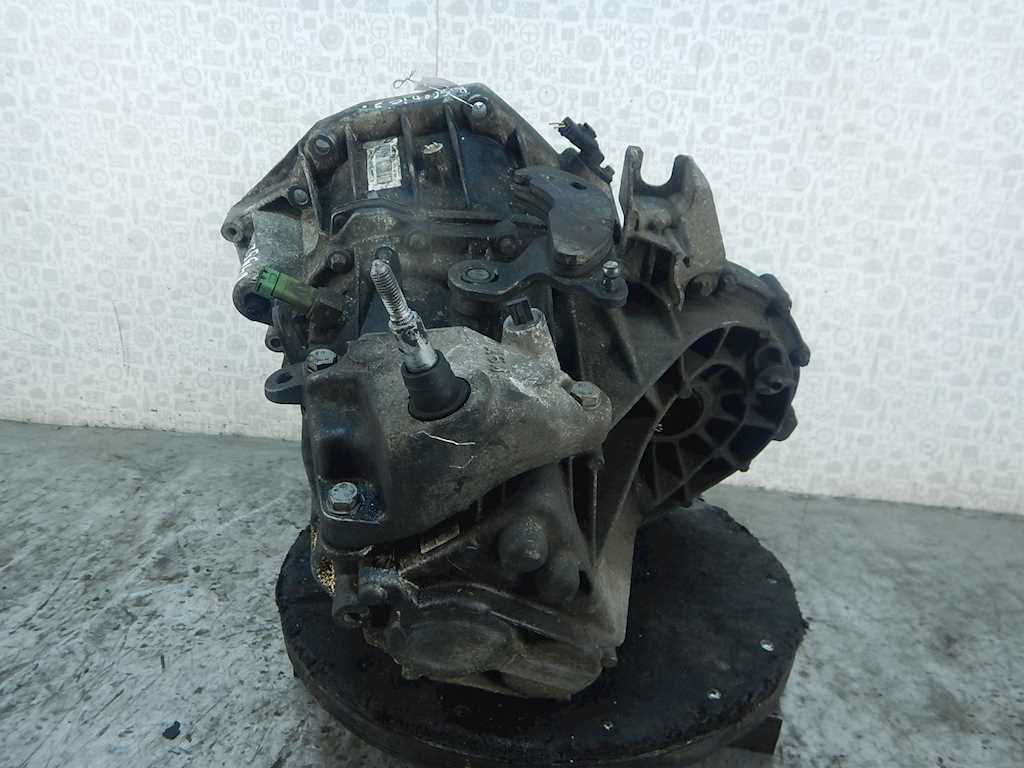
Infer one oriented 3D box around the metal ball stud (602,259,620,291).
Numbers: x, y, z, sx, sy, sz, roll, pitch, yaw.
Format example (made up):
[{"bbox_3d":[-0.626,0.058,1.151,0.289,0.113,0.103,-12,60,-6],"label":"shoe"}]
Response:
[{"bbox_3d":[0.081,-0.088,0.575,0.013,0.026,0.013,-1,38,1],"label":"metal ball stud"}]

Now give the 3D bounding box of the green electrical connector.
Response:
[{"bbox_3d":[-0.180,-0.076,0.567,0.044,0.020,0.020,16,38,-9],"label":"green electrical connector"}]

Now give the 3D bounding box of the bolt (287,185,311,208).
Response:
[{"bbox_3d":[-0.184,-0.162,0.615,0.018,0.018,0.012,-8,40,-7],"label":"bolt"}]

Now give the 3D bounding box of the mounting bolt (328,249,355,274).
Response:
[{"bbox_3d":[-0.139,-0.100,0.580,0.018,0.018,0.012,-8,40,-7],"label":"mounting bolt"}]

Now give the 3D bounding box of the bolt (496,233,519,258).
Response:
[{"bbox_3d":[-0.004,-0.117,0.600,0.018,0.018,0.012,-8,40,-7],"label":"bolt"}]

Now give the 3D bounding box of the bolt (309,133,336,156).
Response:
[{"bbox_3d":[-0.162,-0.204,0.605,0.018,0.018,0.012,-8,40,-7],"label":"bolt"}]

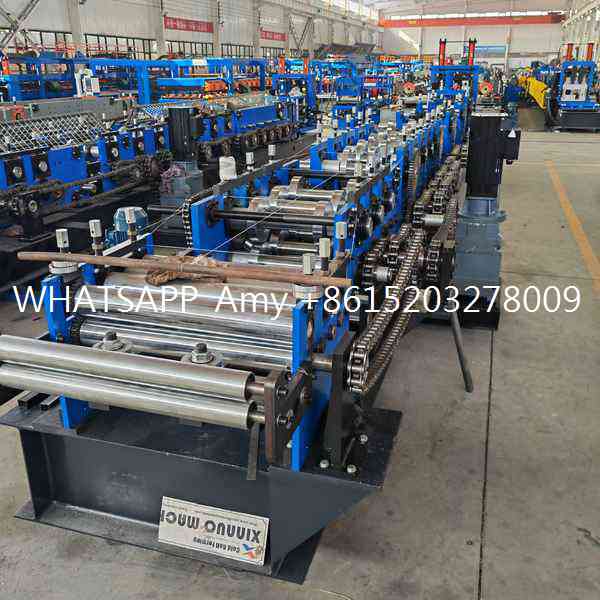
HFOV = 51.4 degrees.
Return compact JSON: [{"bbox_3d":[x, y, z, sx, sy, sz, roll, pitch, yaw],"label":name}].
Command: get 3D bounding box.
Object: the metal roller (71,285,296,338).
[{"bbox_3d":[-0.351,0.036,1.884,0.727,0.100,0.100,6,22,16],"label":"metal roller"}]

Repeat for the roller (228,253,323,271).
[{"bbox_3d":[-0.122,-0.188,3.165,0.478,0.091,0.091,6,21,16],"label":"roller"}]

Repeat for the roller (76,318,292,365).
[{"bbox_3d":[-0.351,0.138,1.923,0.727,0.100,0.100,6,22,16],"label":"roller"}]

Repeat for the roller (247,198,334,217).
[{"bbox_3d":[-0.055,-0.490,3.318,0.481,0.091,0.091,6,21,16],"label":"roller"}]

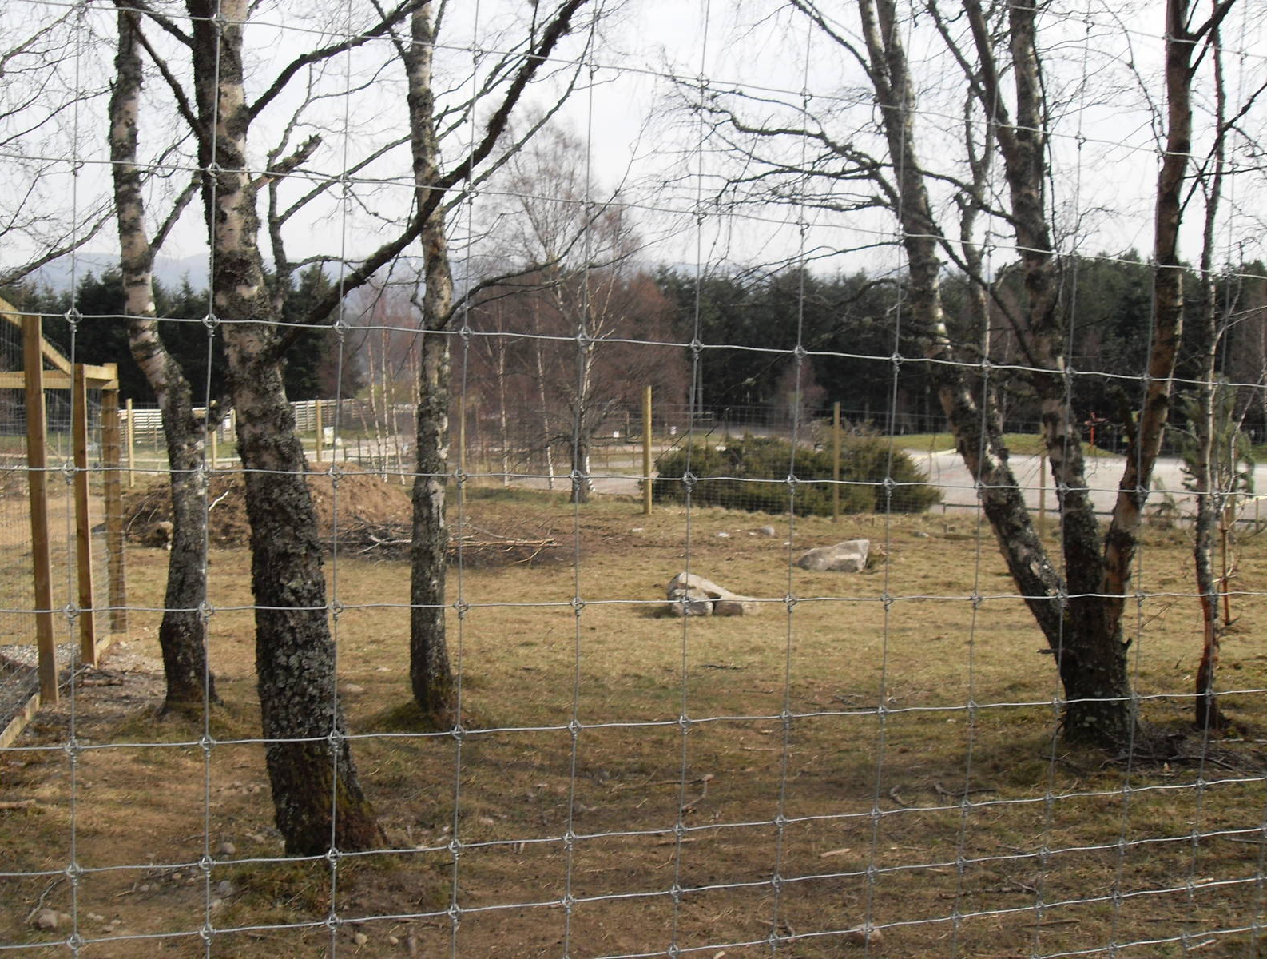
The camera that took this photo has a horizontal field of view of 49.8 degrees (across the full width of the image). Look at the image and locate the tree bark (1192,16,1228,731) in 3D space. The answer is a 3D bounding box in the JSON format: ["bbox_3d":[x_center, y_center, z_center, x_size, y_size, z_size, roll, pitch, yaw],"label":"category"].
[{"bbox_3d":[2.847,-0.498,6.745,0.190,3.500,0.170,0,3,0],"label":"tree bark"}]

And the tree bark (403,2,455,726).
[{"bbox_3d":[-1.015,-0.555,6.793,0.250,3.563,0.230,0,3,0],"label":"tree bark"}]

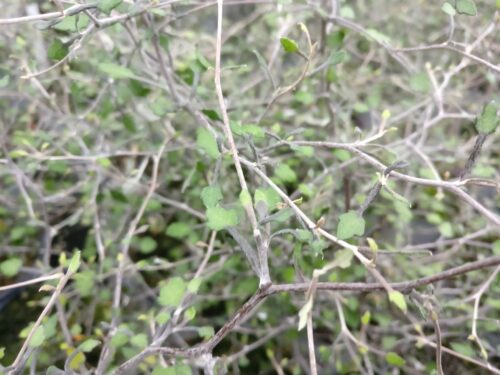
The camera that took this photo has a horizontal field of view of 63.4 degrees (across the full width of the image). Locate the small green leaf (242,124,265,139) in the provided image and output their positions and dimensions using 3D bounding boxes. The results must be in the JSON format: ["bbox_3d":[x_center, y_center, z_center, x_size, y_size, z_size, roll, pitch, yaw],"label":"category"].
[{"bbox_3d":[0.003,-0.050,0.360,0.020,0.006,0.013,14,61,8],"label":"small green leaf"}]

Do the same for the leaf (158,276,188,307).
[{"bbox_3d":[-0.071,0.095,0.370,0.024,0.006,0.028,15,69,6],"label":"leaf"}]

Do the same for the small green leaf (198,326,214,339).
[{"bbox_3d":[-0.030,0.100,0.280,0.011,0.003,0.010,0,45,-6],"label":"small green leaf"}]

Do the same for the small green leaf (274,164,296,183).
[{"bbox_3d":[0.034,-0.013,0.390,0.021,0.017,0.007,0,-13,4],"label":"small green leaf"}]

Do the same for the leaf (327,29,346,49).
[{"bbox_3d":[0.098,-0.168,0.460,0.020,0.007,0.024,32,70,13],"label":"leaf"}]

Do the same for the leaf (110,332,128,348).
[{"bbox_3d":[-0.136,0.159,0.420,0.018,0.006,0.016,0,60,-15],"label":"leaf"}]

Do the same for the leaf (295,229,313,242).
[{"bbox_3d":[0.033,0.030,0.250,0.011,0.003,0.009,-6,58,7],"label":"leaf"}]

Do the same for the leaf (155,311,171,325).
[{"bbox_3d":[-0.082,0.122,0.380,0.014,0.005,0.014,14,67,6],"label":"leaf"}]

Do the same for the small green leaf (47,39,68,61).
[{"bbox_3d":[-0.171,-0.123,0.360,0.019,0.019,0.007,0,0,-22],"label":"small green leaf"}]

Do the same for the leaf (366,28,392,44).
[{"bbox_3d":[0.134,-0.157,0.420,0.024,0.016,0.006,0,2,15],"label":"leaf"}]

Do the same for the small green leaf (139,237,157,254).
[{"bbox_3d":[-0.117,0.066,0.460,0.021,0.006,0.022,0,66,0],"label":"small green leaf"}]

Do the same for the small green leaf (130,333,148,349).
[{"bbox_3d":[-0.090,0.125,0.330,0.014,0.003,0.014,0,50,-15],"label":"small green leaf"}]

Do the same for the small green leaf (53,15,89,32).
[{"bbox_3d":[-0.117,-0.107,0.265,0.024,0.013,0.003,9,-8,-26],"label":"small green leaf"}]

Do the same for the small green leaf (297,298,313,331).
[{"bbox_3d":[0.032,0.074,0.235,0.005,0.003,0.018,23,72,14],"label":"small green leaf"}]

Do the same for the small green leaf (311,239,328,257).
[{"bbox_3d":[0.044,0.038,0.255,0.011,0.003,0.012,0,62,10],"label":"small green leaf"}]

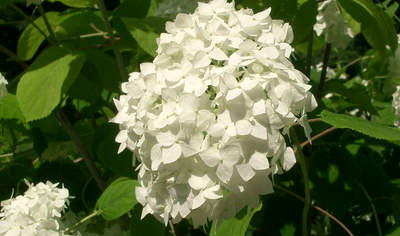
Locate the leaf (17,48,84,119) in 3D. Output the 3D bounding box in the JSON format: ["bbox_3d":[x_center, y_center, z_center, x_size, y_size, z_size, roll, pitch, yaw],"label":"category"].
[{"bbox_3d":[-0.138,-0.031,0.660,0.058,0.092,0.020,27,-28,19],"label":"leaf"}]

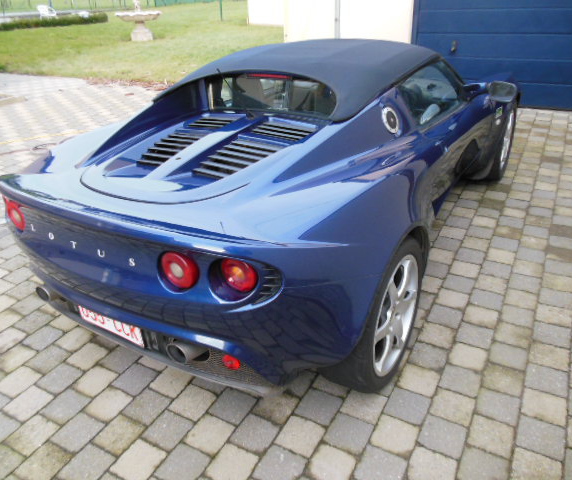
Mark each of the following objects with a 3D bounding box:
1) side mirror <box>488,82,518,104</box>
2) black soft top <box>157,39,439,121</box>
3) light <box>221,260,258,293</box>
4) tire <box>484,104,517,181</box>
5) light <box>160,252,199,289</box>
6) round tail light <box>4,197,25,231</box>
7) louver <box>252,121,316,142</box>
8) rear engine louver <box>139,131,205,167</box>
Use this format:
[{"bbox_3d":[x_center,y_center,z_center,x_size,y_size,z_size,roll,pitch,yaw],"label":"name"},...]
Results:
[{"bbox_3d":[1.218,-0.827,2.591,0.155,0.110,0.085,18,36,36],"label":"side mirror"},{"bbox_3d":[0.008,-0.810,2.282,1.180,0.200,0.980,14,33,30],"label":"black soft top"},{"bbox_3d":[-0.126,0.093,1.259,0.118,0.118,0.065,9,32,24],"label":"light"},{"bbox_3d":[1.561,-0.735,3.445,0.180,0.598,0.598,14,33,30],"label":"tire"},{"bbox_3d":[-0.294,0.079,1.299,0.120,0.120,0.060,10,32,26],"label":"light"},{"bbox_3d":[-0.999,-0.092,1.720,0.120,0.120,0.060,15,34,33],"label":"round tail light"},{"bbox_3d":[-0.014,-0.468,1.986,0.250,0.035,0.155,14,40,30],"label":"louver"},{"bbox_3d":[-0.498,-0.396,1.995,0.235,0.040,0.320,14,40,30],"label":"rear engine louver"}]

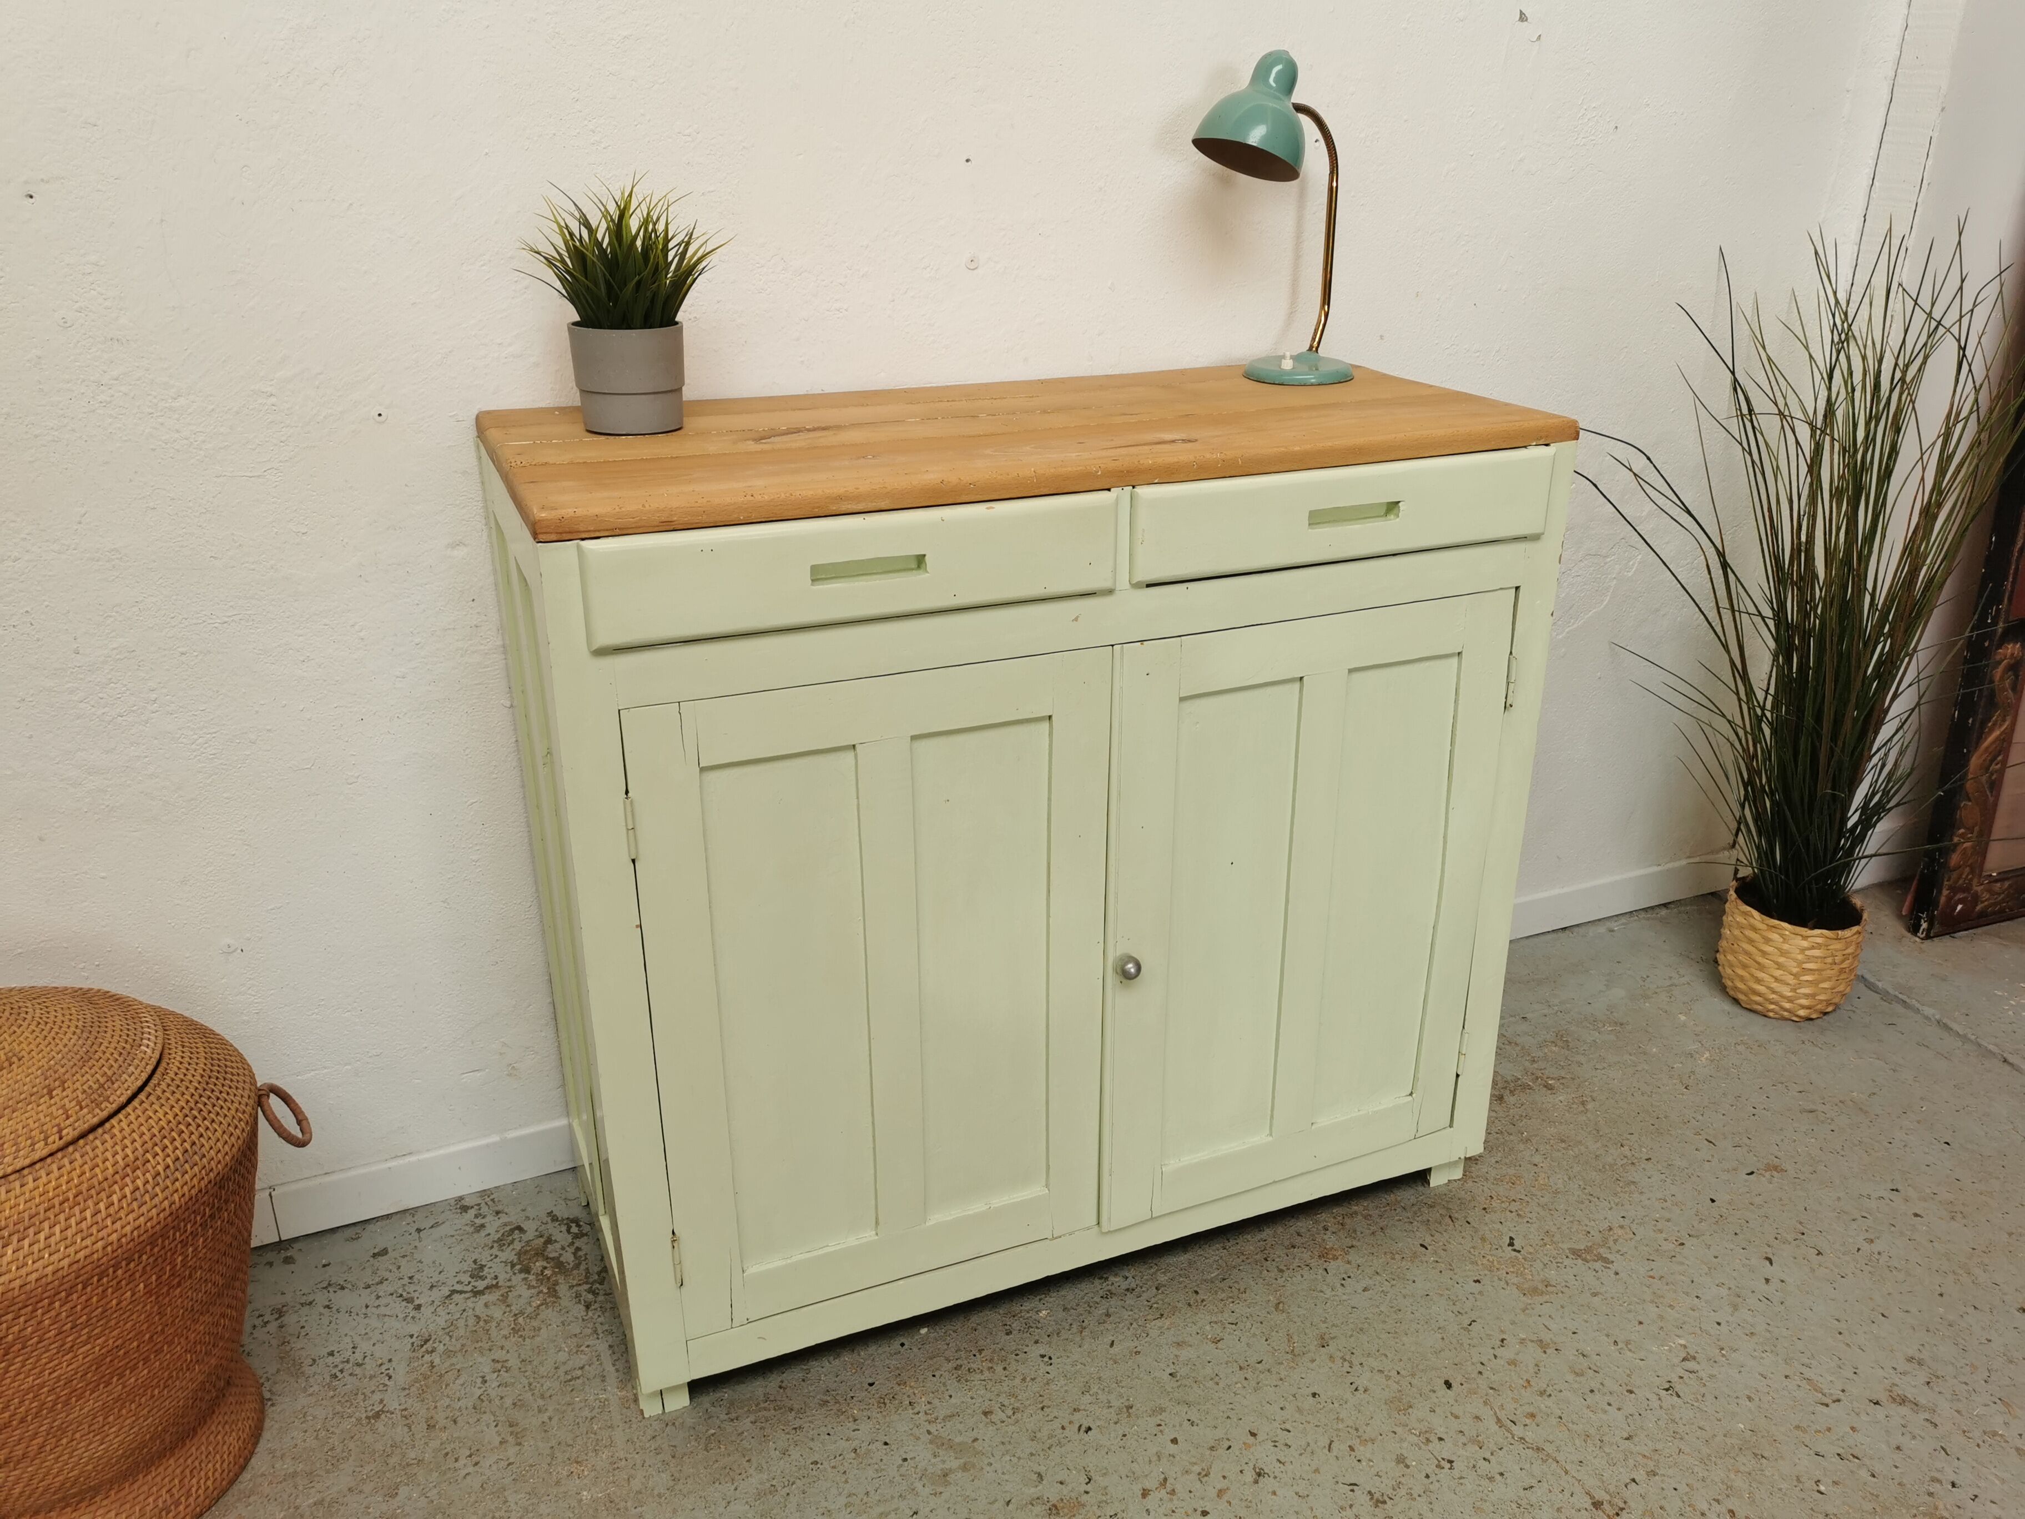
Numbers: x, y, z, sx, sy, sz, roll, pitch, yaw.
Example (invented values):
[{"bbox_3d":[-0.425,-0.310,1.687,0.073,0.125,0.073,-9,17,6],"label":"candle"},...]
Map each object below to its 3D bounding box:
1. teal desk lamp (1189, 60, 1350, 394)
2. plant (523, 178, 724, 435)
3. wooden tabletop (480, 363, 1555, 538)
[{"bbox_3d":[0.286,-0.576,1.694,0.125,0.337,0.238,20,30,40],"label":"teal desk lamp"},{"bbox_3d":[-0.359,-0.423,1.478,0.180,0.222,0.177,-9,24,-21],"label":"plant"},{"bbox_3d":[0.018,-0.327,1.569,1.010,0.025,0.419,-9,24,-21],"label":"wooden tabletop"}]

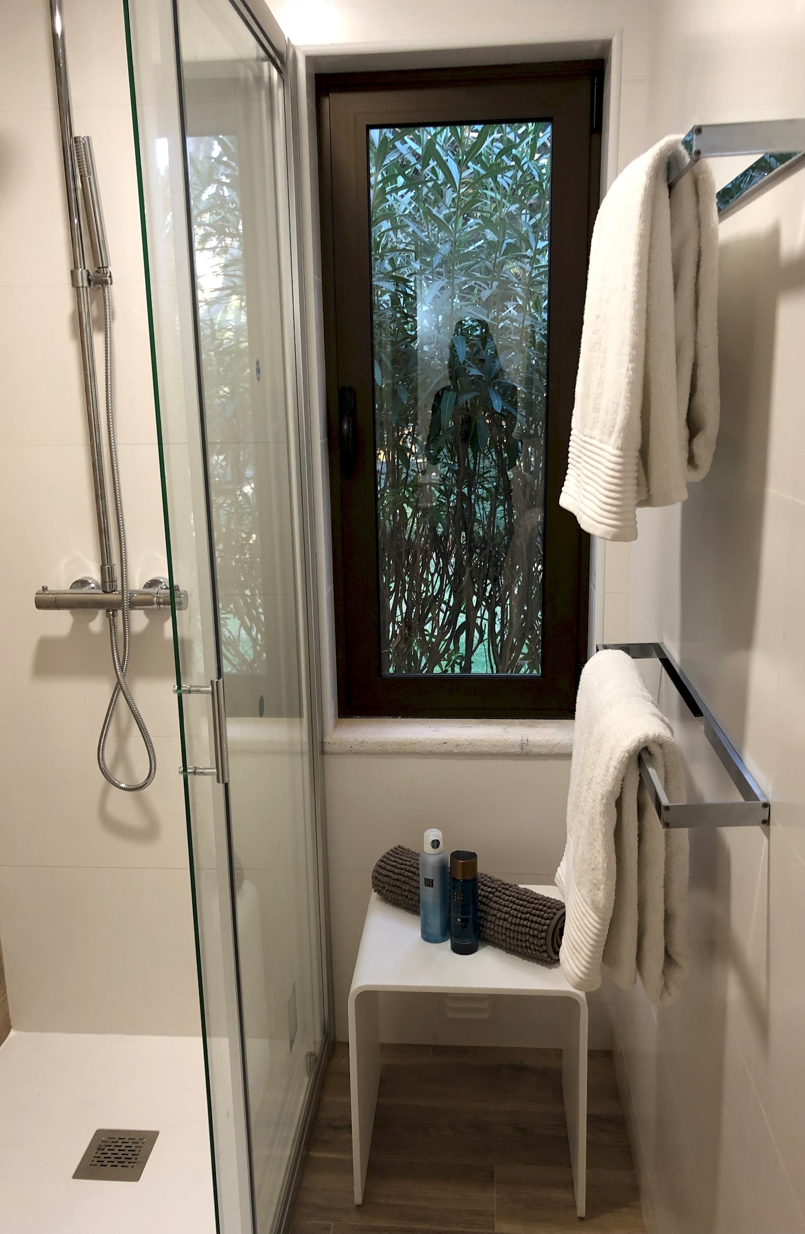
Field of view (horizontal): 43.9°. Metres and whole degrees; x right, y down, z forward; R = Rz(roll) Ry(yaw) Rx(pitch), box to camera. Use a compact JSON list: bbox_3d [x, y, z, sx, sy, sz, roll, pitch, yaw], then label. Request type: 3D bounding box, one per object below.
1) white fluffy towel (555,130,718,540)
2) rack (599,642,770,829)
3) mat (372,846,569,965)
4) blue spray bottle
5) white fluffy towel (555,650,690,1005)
[{"bbox_3d":[0.267,-0.305,1.171,0.124,0.403,0.485,0,13,5],"label":"white fluffy towel"},{"bbox_3d":[0.328,0.121,1.259,0.102,0.025,0.597,0,13,5],"label":"rack"},{"bbox_3d":[0.125,0.518,1.810,0.388,0.108,0.108,10,17,39],"label":"mat"},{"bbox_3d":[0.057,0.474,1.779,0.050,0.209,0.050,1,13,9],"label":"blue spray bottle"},{"bbox_3d":[0.277,0.259,1.324,0.135,0.377,0.450,0,13,5],"label":"white fluffy towel"}]

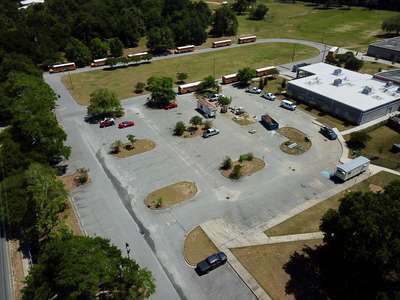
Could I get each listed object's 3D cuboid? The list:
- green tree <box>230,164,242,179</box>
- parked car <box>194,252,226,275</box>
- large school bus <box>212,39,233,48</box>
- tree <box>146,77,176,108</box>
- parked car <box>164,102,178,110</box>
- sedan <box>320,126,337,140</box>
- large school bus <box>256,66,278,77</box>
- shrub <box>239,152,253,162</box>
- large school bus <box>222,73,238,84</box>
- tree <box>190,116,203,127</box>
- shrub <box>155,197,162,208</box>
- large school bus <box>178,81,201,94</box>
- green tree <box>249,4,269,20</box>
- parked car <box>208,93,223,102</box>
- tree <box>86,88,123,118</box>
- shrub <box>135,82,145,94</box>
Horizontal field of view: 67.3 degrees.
[{"bbox_3d":[9.135,5.255,74.692,2.500,3.400,2.500,-2,32,0],"label":"green tree"},{"bbox_3d":[1.955,19.987,53.463,5.350,1.620,1.900,-19,36,-25],"label":"parked car"},{"bbox_3d":[14.035,-66.647,188.919,11.929,3.084,2.450,-10,33,-12],"label":"large school bus"},{"bbox_3d":[-13.990,-21.220,108.360,9.600,9.200,9.400,-1,32,0],"label":"tree"},{"bbox_3d":[-10.360,-15.460,106.350,4.600,1.500,1.850,-18,36,-25],"label":"parked car"},{"bbox_3d":[38.750,-5.060,89.940,1.950,1.700,5.100,-11,34,-16],"label":"sedan"},{"bbox_3d":[31.277,-36.166,139.511,11.582,3.086,2.448,-13,34,-16],"label":"large school bus"},{"bbox_3d":[11.980,1.850,77.780,3.300,2.100,2.700,-1,32,0],"label":"shrub"},{"bbox_3d":[15.170,-30.900,128.010,12.000,3.100,2.450,-18,36,-25],"label":"large school bus"},{"bbox_3d":[-1.070,-8.570,92.850,3.700,4.000,3.700,-1,32,0],"label":"tree"},{"bbox_3d":[-8.770,11.000,63.780,1.600,2.400,1.600,-1,32,0],"label":"shrub"},{"bbox_3d":[-2.380,-24.940,118.810,12.000,3.100,2.450,-18,36,-26],"label":"large school bus"},{"bbox_3d":[51.980,-118.510,257.780,14.000,11.000,14.000,-1,32,0],"label":"green tree"},{"bbox_3d":[5.650,-20.040,113.940,5.400,1.750,1.950,-20,37,-27],"label":"parked car"},{"bbox_3d":[-31.700,-15.330,98.590,9.600,8.800,9.600,-18,36,-26],"label":"tree"},{"bbox_3d":[-23.960,-24.390,118.980,3.480,4.270,3.480,-1,33,0],"label":"shrub"}]

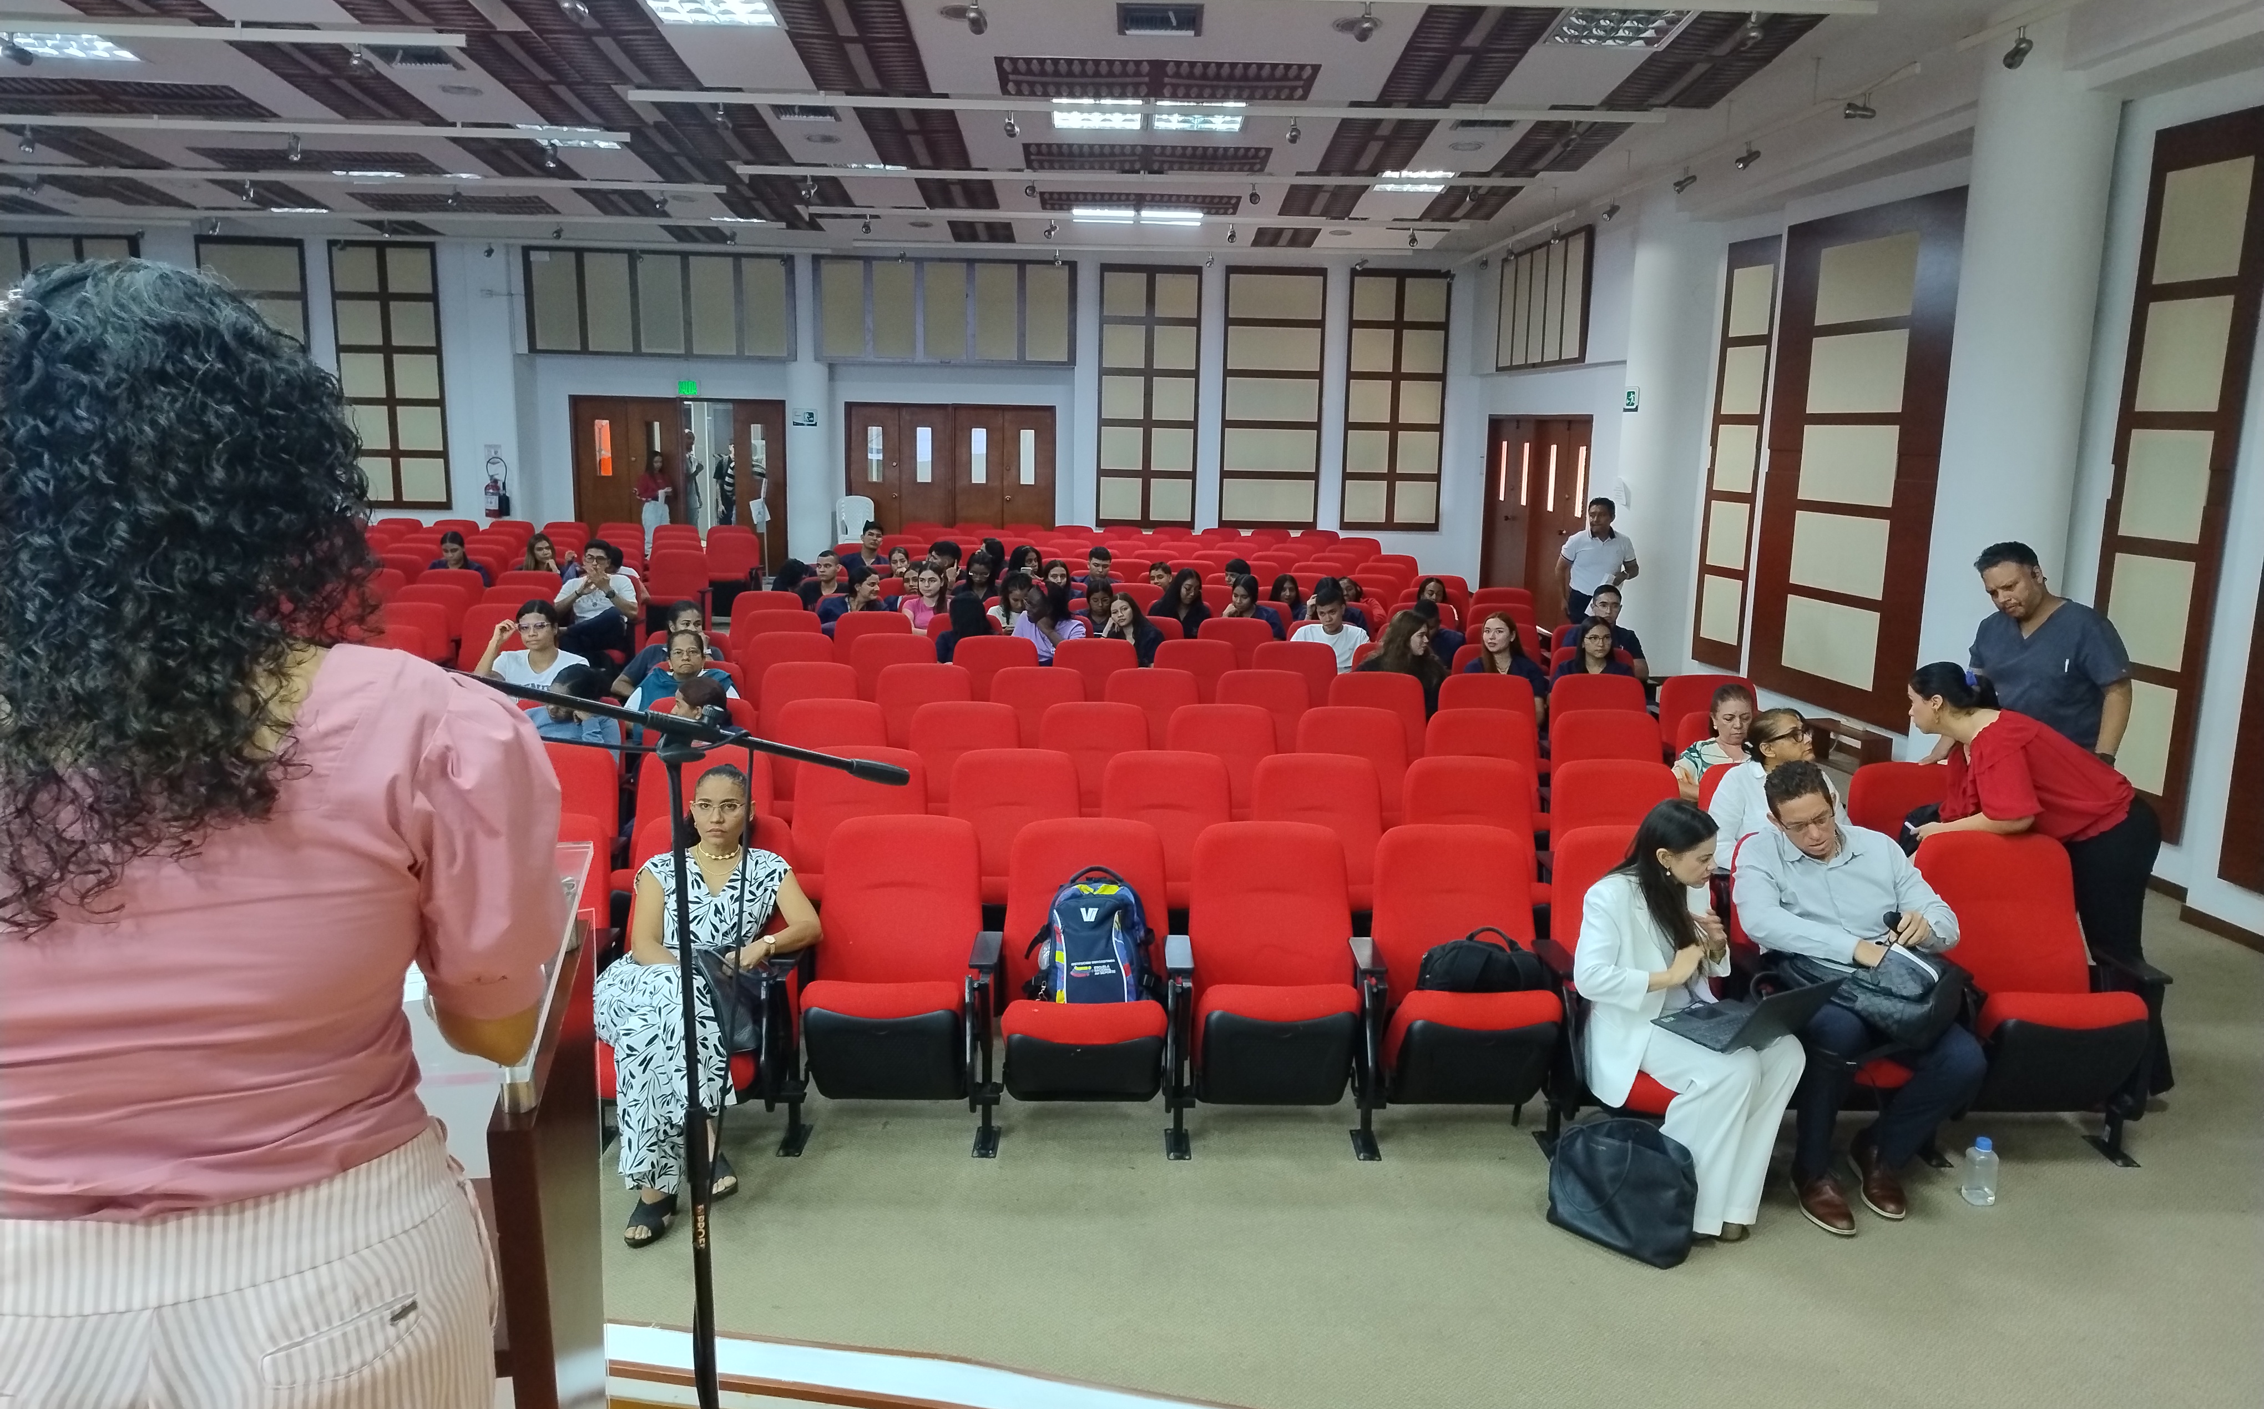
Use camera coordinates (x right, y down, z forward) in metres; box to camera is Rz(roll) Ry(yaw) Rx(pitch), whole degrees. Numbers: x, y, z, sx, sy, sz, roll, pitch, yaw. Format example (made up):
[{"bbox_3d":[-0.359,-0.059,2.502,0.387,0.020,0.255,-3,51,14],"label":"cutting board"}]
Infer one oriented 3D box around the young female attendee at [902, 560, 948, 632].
[{"bbox_3d":[-1.405,-0.345,10.594,0.460,1.180,0.750,2,10,4],"label":"young female attendee"}]

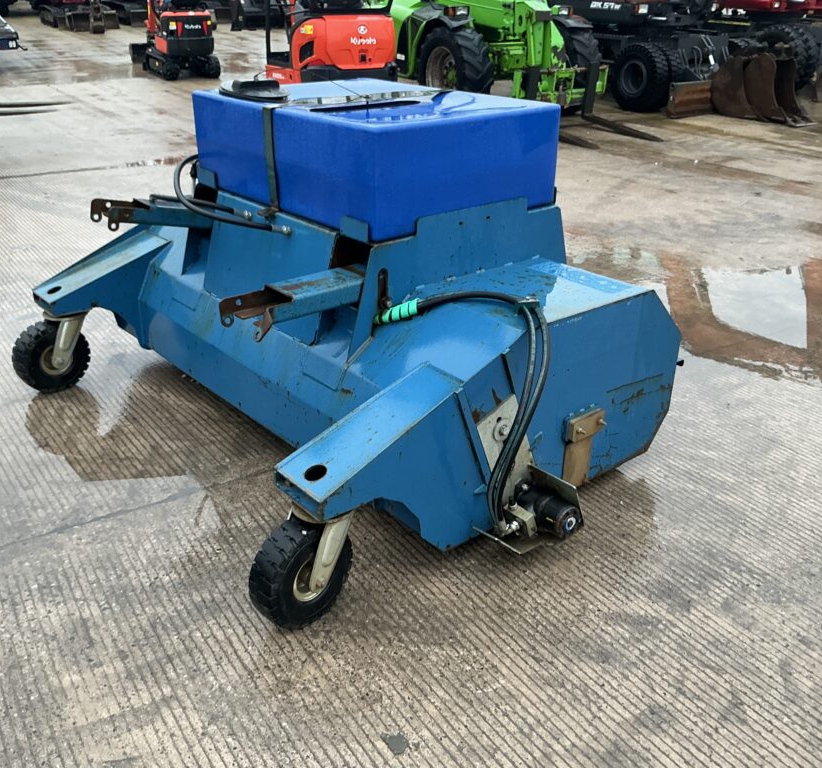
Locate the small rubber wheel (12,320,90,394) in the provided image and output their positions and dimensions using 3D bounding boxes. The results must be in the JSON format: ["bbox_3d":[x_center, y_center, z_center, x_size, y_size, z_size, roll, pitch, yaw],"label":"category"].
[{"bbox_3d":[-1.499,-0.120,3.457,0.097,0.306,0.306,18,31,32],"label":"small rubber wheel"}]

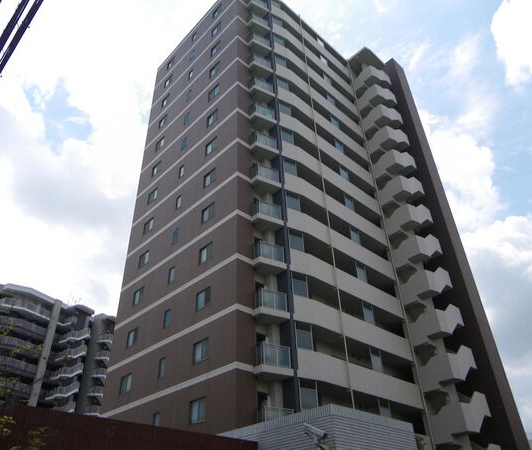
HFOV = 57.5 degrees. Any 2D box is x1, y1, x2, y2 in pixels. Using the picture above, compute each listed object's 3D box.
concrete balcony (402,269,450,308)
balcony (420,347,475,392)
[{"bbox_3d":[11.416,4.597,34.313,2.800,2.400,2.200,23,-43,-30],"label":"concrete balcony"},{"bbox_3d":[11.576,9.251,30.866,3.800,3.050,2.150,29,-47,-35],"label":"balcony"}]

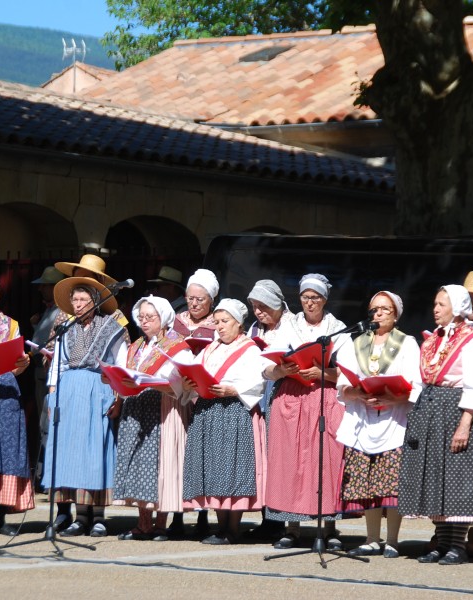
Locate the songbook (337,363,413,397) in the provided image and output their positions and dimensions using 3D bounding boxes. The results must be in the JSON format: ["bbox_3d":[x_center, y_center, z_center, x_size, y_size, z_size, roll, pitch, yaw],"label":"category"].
[{"bbox_3d":[0.810,0.508,20.500,0.440,0.120,0.310,18,-25,34],"label":"songbook"}]

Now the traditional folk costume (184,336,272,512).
[{"bbox_3d":[-0.066,0.746,21.320,0.520,1.080,0.450,2,0,30],"label":"traditional folk costume"}]

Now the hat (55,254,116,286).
[{"bbox_3d":[-0.937,-0.185,22.200,0.420,0.140,0.410,27,-16,-37],"label":"hat"}]

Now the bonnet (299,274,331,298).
[{"bbox_3d":[0.475,-0.082,21.350,0.190,0.165,0.230,2,0,14],"label":"bonnet"}]

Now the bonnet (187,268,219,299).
[{"bbox_3d":[-0.212,-0.098,22.400,0.190,0.190,0.220,2,0,24],"label":"bonnet"}]

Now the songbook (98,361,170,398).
[{"bbox_3d":[-0.598,0.481,21.100,0.440,0.140,0.300,16,-18,25],"label":"songbook"}]

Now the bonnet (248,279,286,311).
[{"bbox_3d":[0.192,-0.034,21.900,0.200,0.200,0.240,-2,12,45],"label":"bonnet"}]

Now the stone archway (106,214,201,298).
[{"bbox_3d":[-1.036,0.370,33.861,0.600,2.400,1.660,-1,-2,33],"label":"stone archway"}]

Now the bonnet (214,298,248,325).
[{"bbox_3d":[-0.031,0.075,21.950,0.190,0.170,0.220,2,9,31],"label":"bonnet"}]

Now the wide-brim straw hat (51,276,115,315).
[{"bbox_3d":[-0.914,-0.034,21.660,0.410,0.140,0.410,5,-33,13],"label":"wide-brim straw hat"}]

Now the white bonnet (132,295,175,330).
[{"bbox_3d":[-0.503,0.082,21.400,0.240,0.230,0.250,2,11,30],"label":"white bonnet"}]

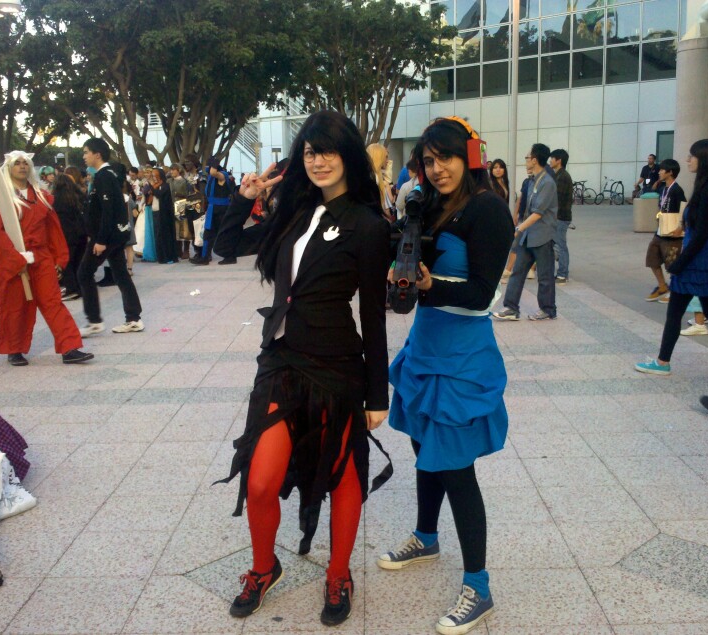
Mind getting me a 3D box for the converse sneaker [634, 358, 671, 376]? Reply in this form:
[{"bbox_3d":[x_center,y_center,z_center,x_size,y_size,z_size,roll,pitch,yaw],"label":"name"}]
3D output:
[{"bbox_3d":[2.174,0.363,5.360,0.265,0.110,0.100,7,14,37],"label":"converse sneaker"}]

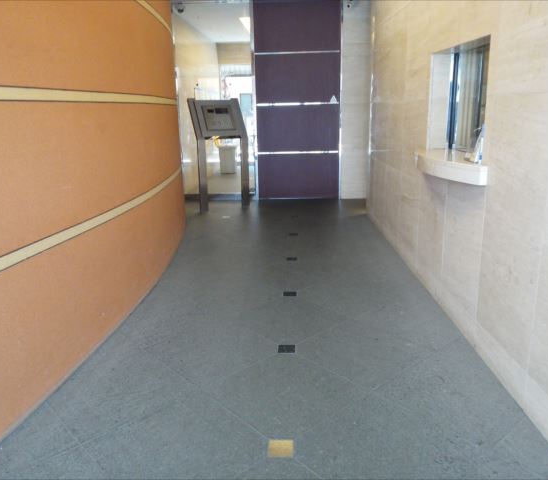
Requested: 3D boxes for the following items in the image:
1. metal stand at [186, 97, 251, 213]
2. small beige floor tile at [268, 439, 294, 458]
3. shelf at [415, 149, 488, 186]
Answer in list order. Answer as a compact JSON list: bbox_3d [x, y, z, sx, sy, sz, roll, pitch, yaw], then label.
[{"bbox_3d":[-0.713,-1.117,6.566,0.750,1.420,0.290,-11,18,-33],"label":"metal stand"},{"bbox_3d":[0.030,0.853,2.031,0.101,0.012,0.103,0,15,3],"label":"small beige floor tile"},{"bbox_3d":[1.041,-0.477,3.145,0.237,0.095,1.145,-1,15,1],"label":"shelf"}]

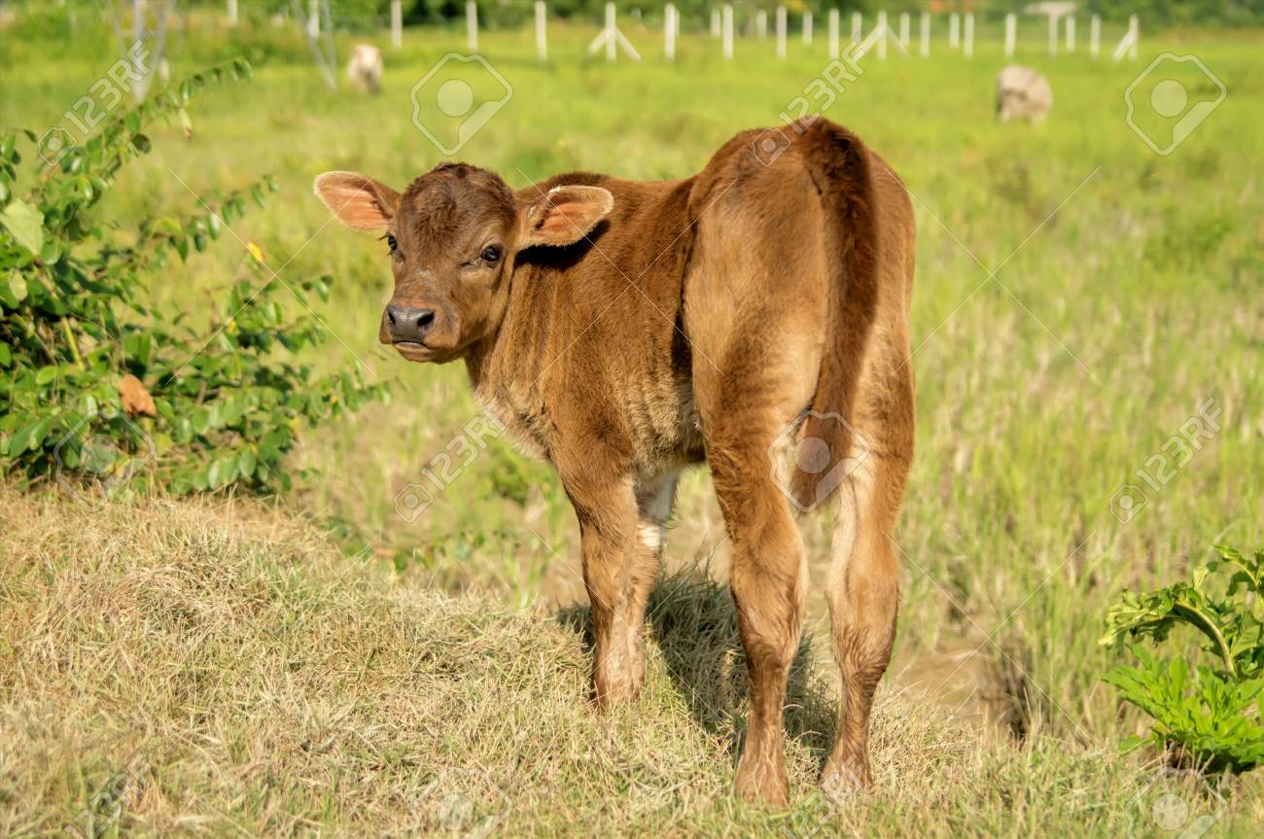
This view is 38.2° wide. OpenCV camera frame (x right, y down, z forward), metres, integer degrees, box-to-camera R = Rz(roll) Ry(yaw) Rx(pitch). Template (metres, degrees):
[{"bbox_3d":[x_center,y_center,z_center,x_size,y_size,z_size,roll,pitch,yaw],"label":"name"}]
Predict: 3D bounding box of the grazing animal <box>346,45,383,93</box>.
[{"bbox_3d":[-4.991,-6.526,34.000,0.550,1.030,1.600,-1,12,-6],"label":"grazing animal"}]

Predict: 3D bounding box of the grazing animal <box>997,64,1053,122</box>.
[{"bbox_3d":[6.151,-5.077,28.500,0.520,1.020,1.550,7,14,28],"label":"grazing animal"}]

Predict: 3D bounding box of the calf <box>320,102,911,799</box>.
[{"bbox_3d":[-0.040,0.032,2.712,0.645,0.975,0.860,-6,14,-26],"label":"calf"}]

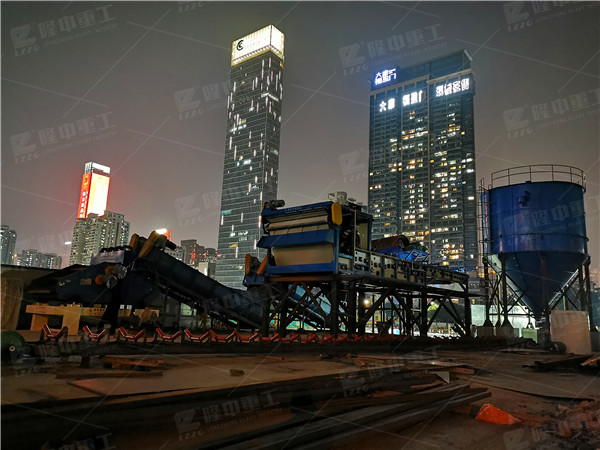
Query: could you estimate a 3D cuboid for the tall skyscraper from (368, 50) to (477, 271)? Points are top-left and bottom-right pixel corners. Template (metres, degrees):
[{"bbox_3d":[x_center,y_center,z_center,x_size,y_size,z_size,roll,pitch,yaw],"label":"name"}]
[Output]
[{"bbox_3d":[93.930,-27.250,358.150,80.510,196.000,21.340,-6,-13,38],"label":"tall skyscraper"}]

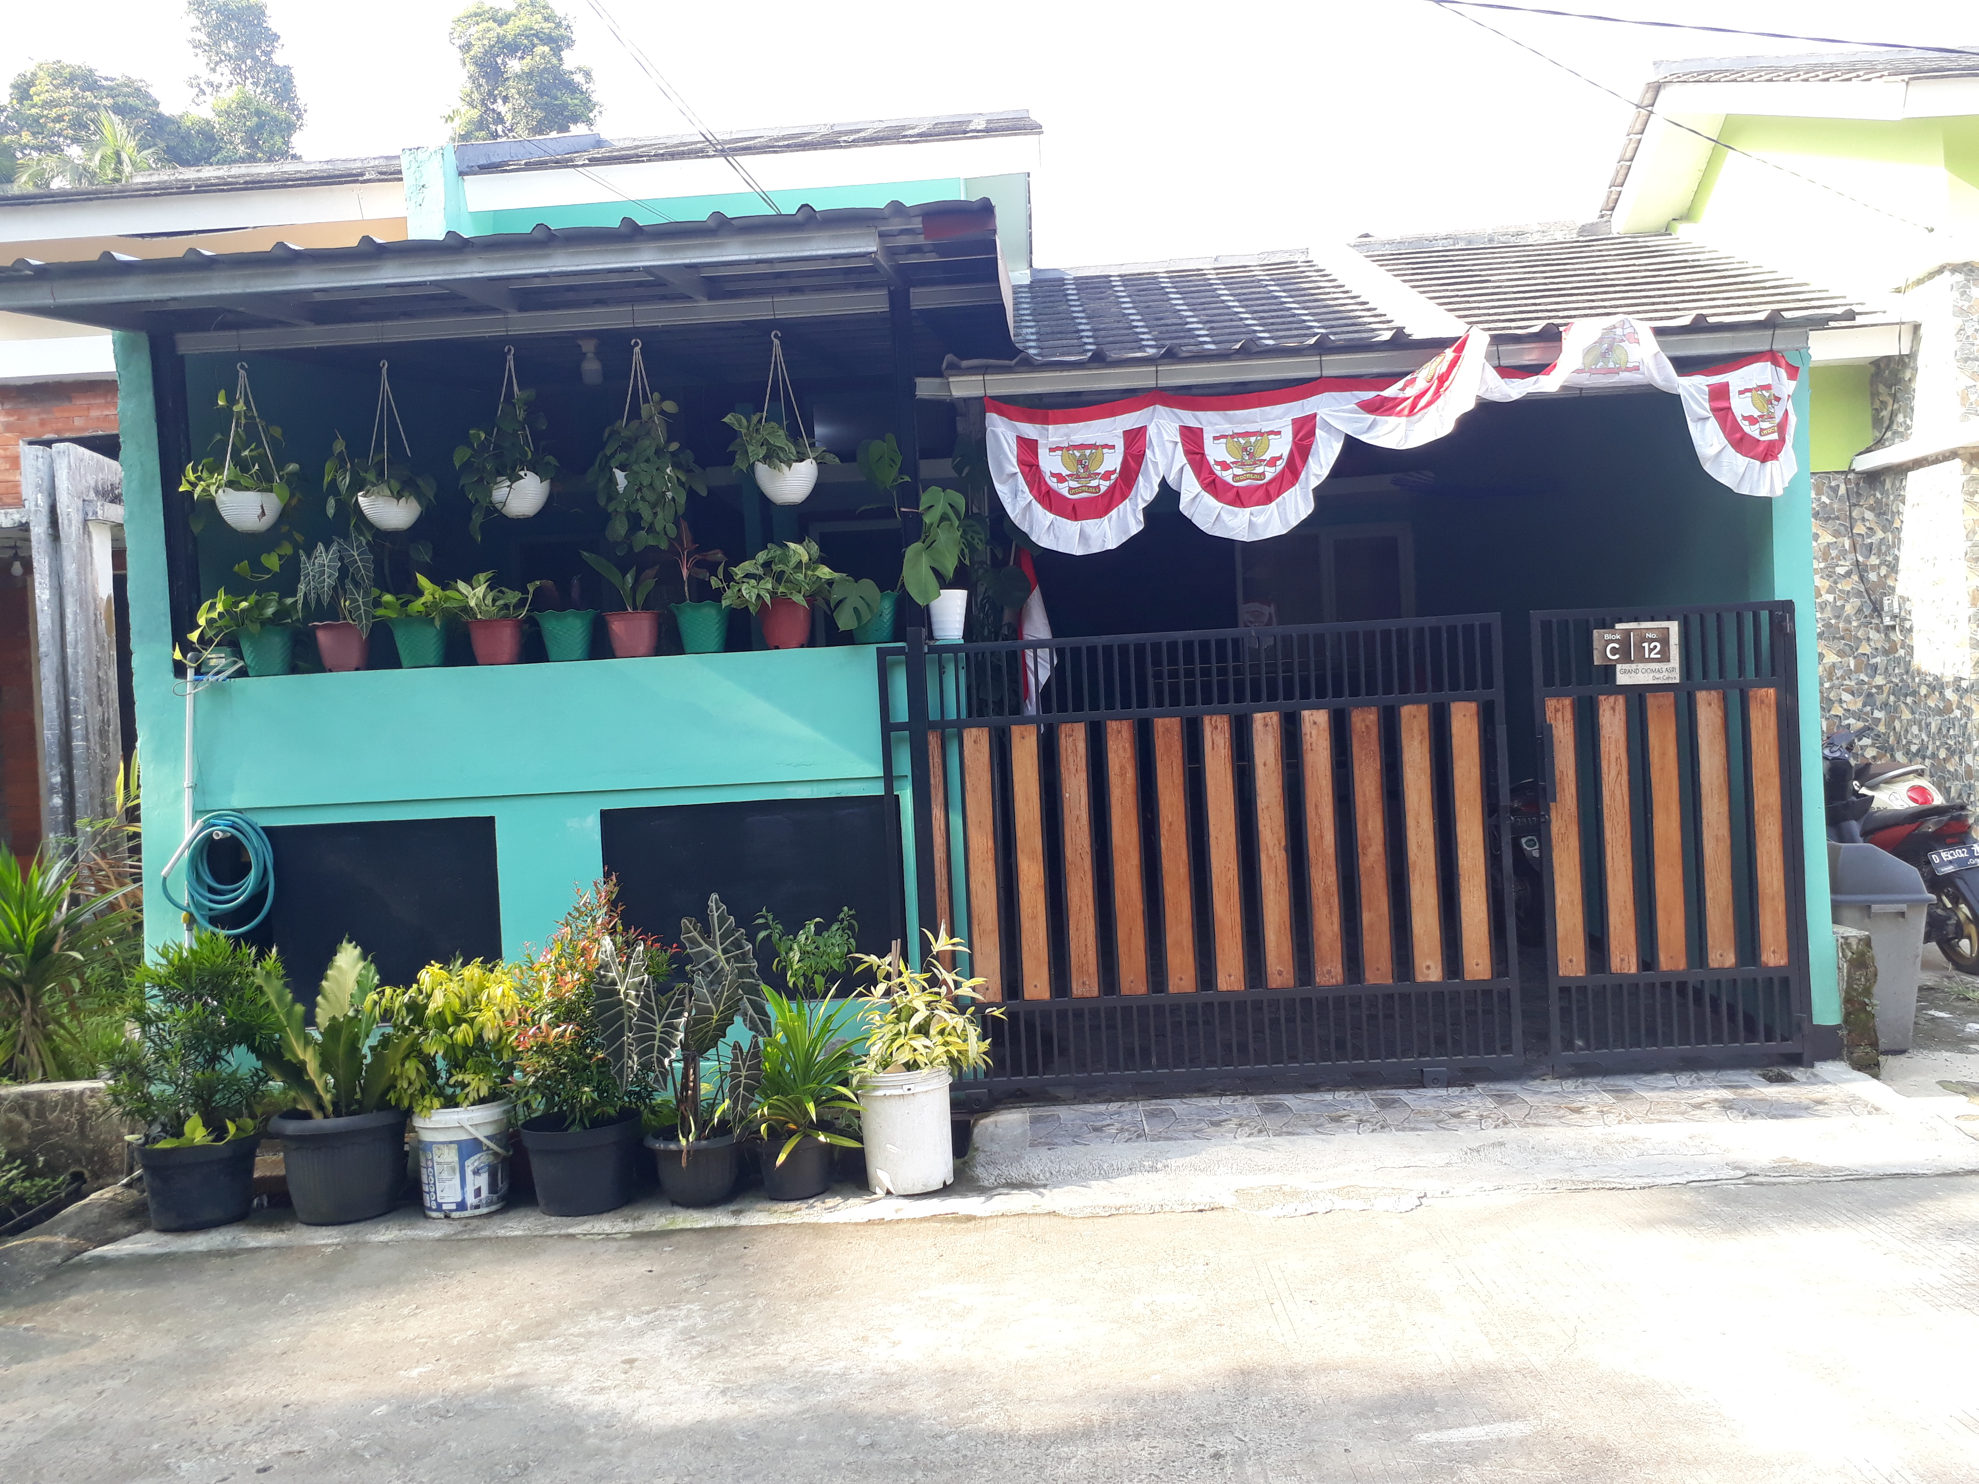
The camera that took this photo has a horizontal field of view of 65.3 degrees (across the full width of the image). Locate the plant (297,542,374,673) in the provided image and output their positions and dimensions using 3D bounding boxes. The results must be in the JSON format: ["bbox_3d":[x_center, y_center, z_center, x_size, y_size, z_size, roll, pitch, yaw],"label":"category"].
[{"bbox_3d":[-2.369,-0.498,5.592,0.274,0.482,0.270,-3,0,2],"label":"plant"}]

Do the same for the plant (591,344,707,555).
[{"bbox_3d":[-1.217,-1.051,5.523,0.387,0.752,0.360,-3,0,2],"label":"plant"}]

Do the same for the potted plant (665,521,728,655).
[{"bbox_3d":[-1.052,-0.549,5.540,0.216,0.472,0.220,-3,0,2],"label":"potted plant"}]

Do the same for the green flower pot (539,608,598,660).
[{"bbox_3d":[-1.523,-0.382,5.560,0.228,0.184,0.225,-3,0,0],"label":"green flower pot"}]

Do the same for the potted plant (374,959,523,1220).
[{"bbox_3d":[-1.742,1.113,4.970,0.473,0.811,0.420,-3,0,2],"label":"potted plant"}]

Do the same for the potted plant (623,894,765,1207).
[{"bbox_3d":[-0.967,0.985,4.997,0.443,0.967,0.440,-3,0,3],"label":"potted plant"}]

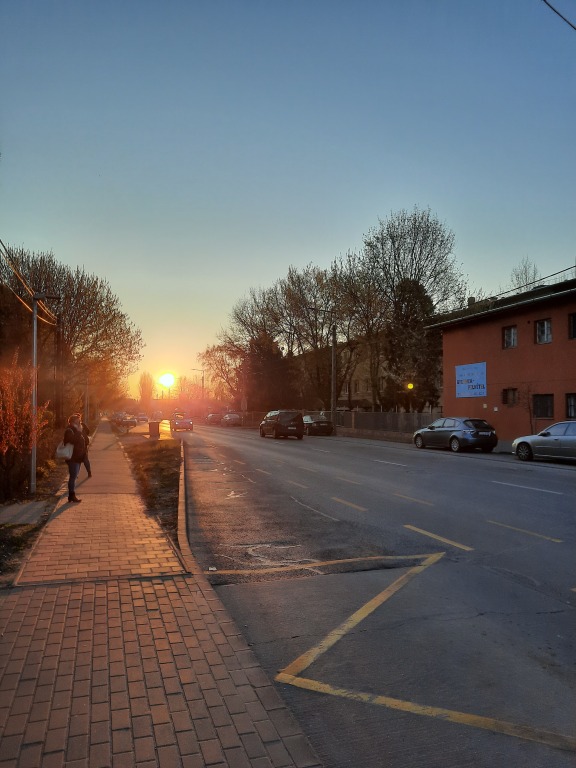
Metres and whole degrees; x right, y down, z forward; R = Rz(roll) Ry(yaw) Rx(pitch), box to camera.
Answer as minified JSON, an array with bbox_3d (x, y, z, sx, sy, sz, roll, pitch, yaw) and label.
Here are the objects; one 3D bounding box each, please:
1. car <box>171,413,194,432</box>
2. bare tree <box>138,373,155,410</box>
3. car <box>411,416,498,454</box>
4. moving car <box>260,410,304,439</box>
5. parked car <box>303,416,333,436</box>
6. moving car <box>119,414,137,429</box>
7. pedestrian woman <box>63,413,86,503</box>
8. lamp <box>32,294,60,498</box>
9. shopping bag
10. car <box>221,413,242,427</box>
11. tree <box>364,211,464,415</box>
[{"bbox_3d":[-9.250,3.308,47.596,1.730,1.500,4.150,1,-3,-18],"label":"car"},{"bbox_3d":[-31.887,2.531,125.025,3.200,10.500,3.200,0,-3,0],"label":"bare tree"},{"bbox_3d":[7.280,2.200,24.572,1.750,1.475,4.400,1,-3,-20],"label":"car"},{"bbox_3d":[-0.420,2.649,35.914,1.800,1.680,4.400,1,-3,-18],"label":"moving car"},{"bbox_3d":[1.500,2.964,39.803,1.760,1.430,4.450,1,-3,-18],"label":"parked car"},{"bbox_3d":[-16.859,3.862,59.082,1.720,1.430,4.200,1,-3,-18],"label":"moving car"},{"bbox_3d":[-3.832,1.314,9.928,0.380,1.580,0.460,1,-3,-18],"label":"pedestrian woman"},{"bbox_3d":[-4.821,0.192,11.030,0.560,3.970,0.180,1,-3,-18],"label":"lamp"},{"bbox_3d":[-3.965,1.186,9.850,0.320,0.330,0.150,1,-3,-20],"label":"shopping bag"},{"bbox_3d":[-6.550,4.042,62.377,1.750,1.470,4.250,1,-3,-18],"label":"car"},{"bbox_3d":[9.502,-4.900,42.288,7.900,17.300,7.800,1,-3,-18],"label":"tree"}]

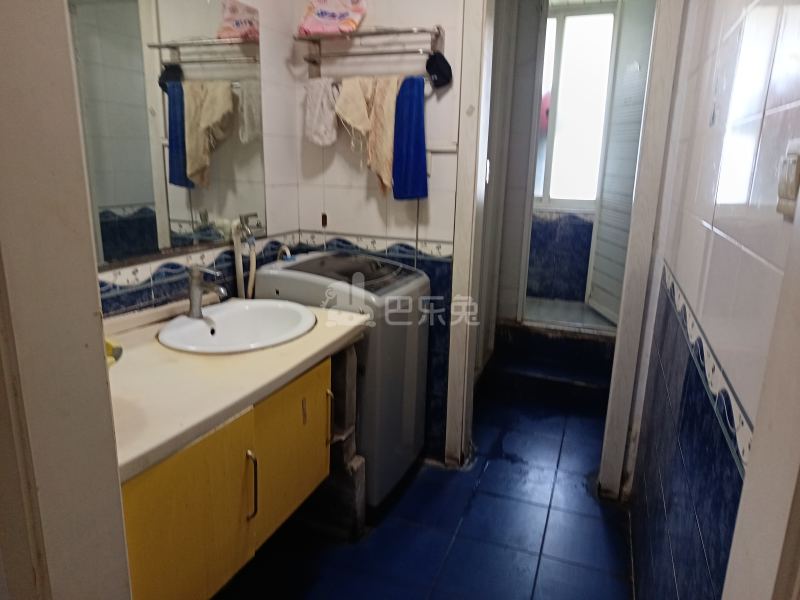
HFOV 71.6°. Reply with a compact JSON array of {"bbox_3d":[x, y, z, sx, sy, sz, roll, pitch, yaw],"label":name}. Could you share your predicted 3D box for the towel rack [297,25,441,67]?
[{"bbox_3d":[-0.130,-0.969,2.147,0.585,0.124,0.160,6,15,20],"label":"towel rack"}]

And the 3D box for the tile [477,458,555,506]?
[{"bbox_3d":[0.493,0.766,2.344,0.300,0.010,0.295,6,15,20],"label":"tile"}]

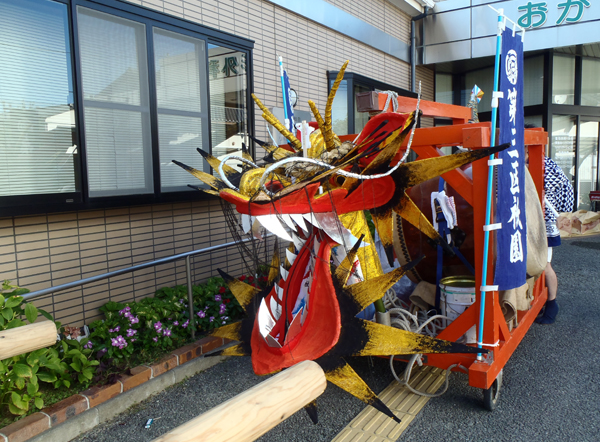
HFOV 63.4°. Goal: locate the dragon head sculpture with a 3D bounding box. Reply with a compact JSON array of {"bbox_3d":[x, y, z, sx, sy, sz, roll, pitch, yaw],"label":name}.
[{"bbox_3d":[0.048,0.166,2.502,1.600,1.820,1.100,3,8,38],"label":"dragon head sculpture"}]

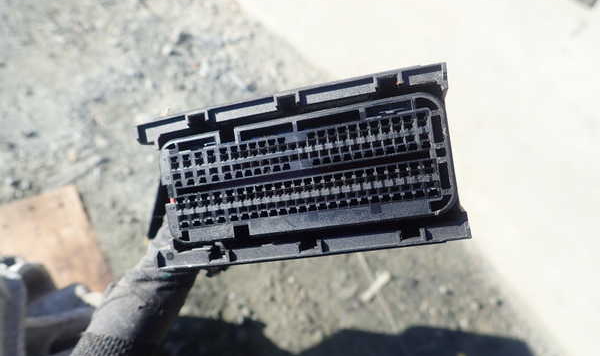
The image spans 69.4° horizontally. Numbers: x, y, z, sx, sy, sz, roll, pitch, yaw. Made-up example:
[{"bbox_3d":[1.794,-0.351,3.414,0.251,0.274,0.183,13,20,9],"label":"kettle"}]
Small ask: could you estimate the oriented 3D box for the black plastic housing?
[{"bbox_3d":[0.001,-0.001,0.123,0.081,0.041,0.039,-8,91,16],"label":"black plastic housing"}]

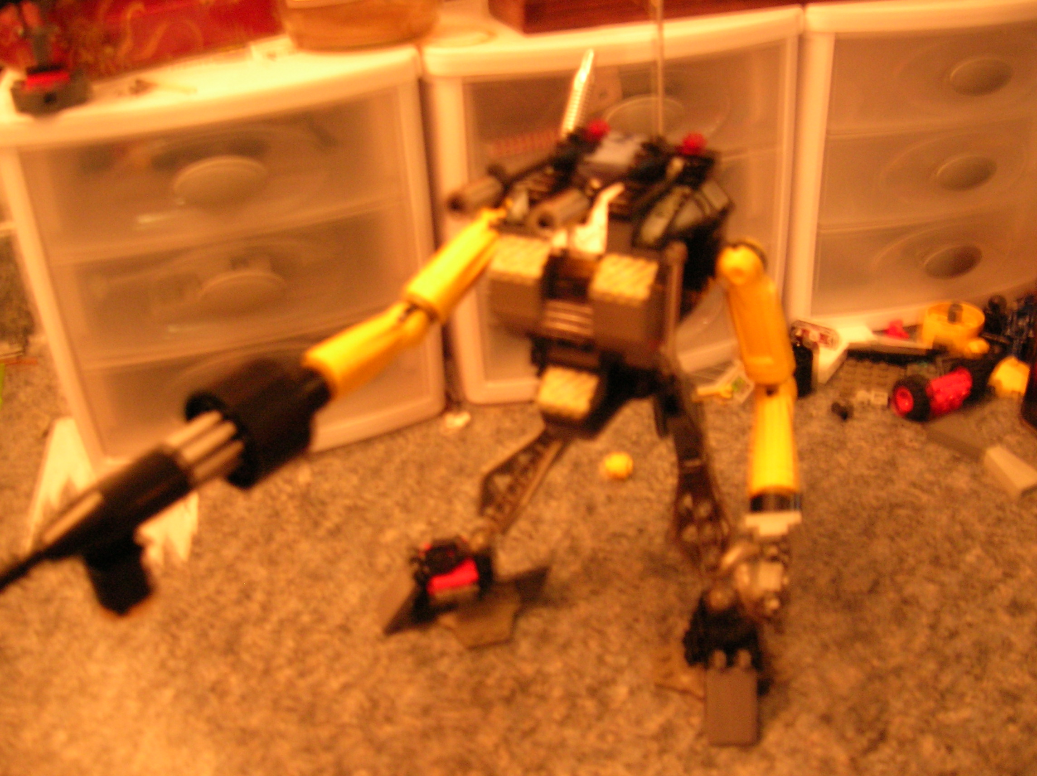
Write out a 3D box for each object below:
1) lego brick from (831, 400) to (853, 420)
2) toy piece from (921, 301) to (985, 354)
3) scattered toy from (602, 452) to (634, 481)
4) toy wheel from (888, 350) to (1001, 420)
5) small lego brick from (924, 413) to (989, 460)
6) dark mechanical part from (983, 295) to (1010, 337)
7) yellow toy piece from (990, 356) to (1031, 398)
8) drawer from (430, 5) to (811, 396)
[{"bbox_3d":[0.155,0.011,0.489,0.010,0.007,0.008,8,29,22],"label":"lego brick"},{"bbox_3d":[0.233,-0.032,0.546,0.031,0.017,0.031,-4,27,0],"label":"toy piece"},{"bbox_3d":[0.044,0.034,0.453,0.013,0.011,0.011,-4,27,0],"label":"scattered toy"},{"bbox_3d":[0.204,0.000,0.486,0.050,0.023,0.023,-12,28,-17],"label":"toy wheel"},{"bbox_3d":[0.199,0.024,0.459,0.016,0.008,0.025,-26,35,-37],"label":"small lego brick"},{"bbox_3d":[0.257,-0.039,0.547,0.013,0.021,0.013,-4,27,0],"label":"dark mechanical part"},{"bbox_3d":[0.242,-0.005,0.500,0.018,0.015,0.017,8,29,22],"label":"yellow toy piece"},{"bbox_3d":[0.028,-0.122,0.580,0.185,0.175,0.216,-11,28,-14],"label":"drawer"}]

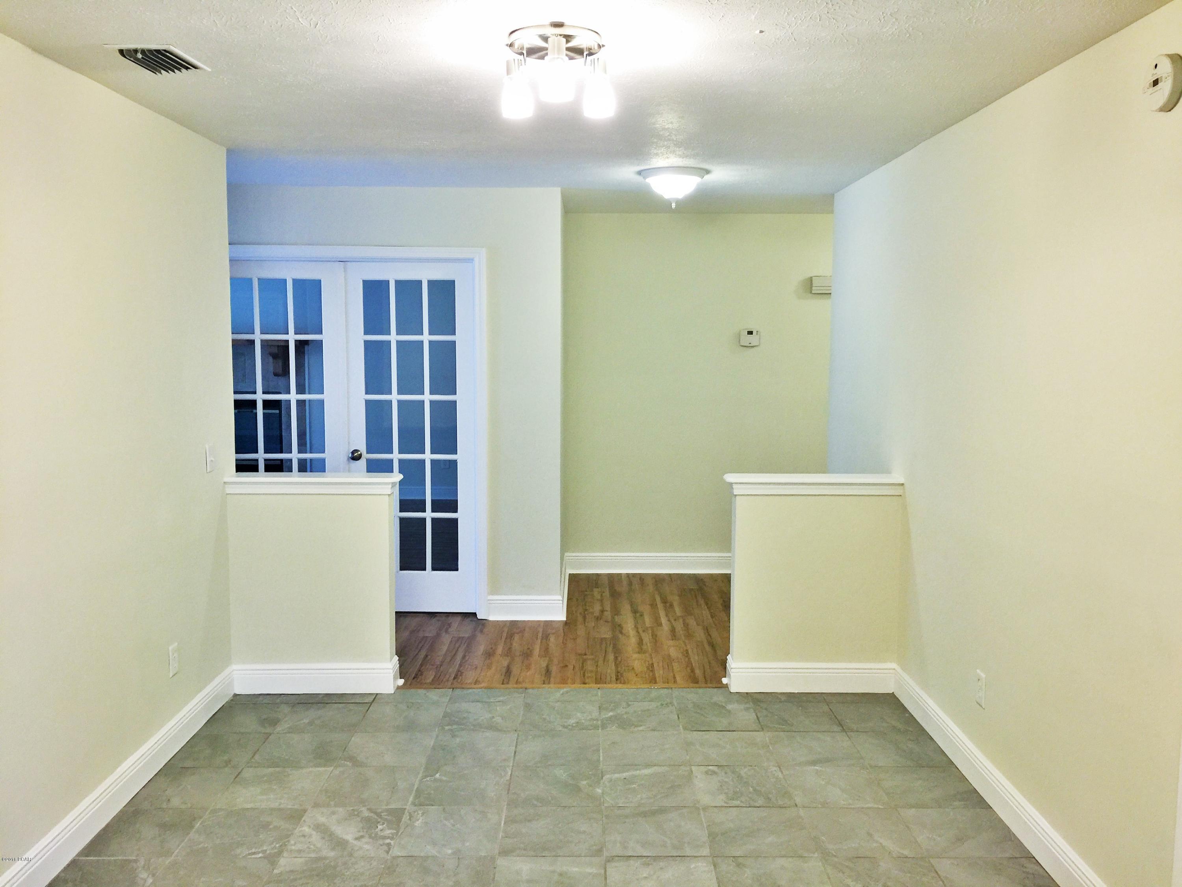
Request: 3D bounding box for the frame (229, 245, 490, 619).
[{"bbox_3d":[-1.386,-0.017,5.695,1.461,2.028,0.046,0,6,0],"label":"frame"}]

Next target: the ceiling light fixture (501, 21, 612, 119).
[{"bbox_3d":[-0.091,-0.986,2.641,0.303,0.207,0.270,0,6,0],"label":"ceiling light fixture"}]

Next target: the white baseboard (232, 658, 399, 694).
[{"bbox_3d":[-1.267,1.074,4.603,0.753,0.135,0.127,0,6,0],"label":"white baseboard"}]

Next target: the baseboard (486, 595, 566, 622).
[{"bbox_3d":[-0.371,0.950,5.706,0.449,0.137,0.018,0,6,0],"label":"baseboard"}]

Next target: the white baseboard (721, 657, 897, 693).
[{"bbox_3d":[1.021,1.073,4.612,0.760,0.137,0.128,0,6,0],"label":"white baseboard"}]

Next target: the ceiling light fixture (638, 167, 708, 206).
[{"bbox_3d":[0.415,-1.263,4.936,0.349,0.165,0.349,0,6,0],"label":"ceiling light fixture"}]

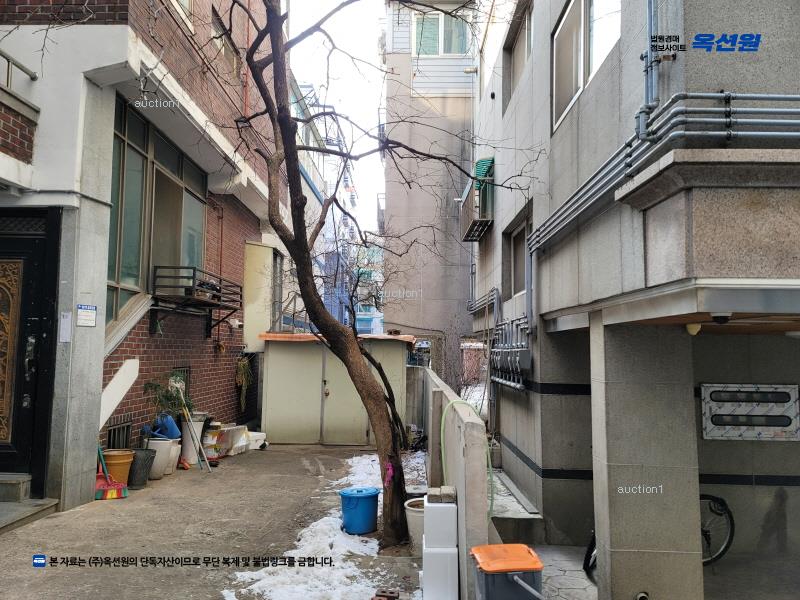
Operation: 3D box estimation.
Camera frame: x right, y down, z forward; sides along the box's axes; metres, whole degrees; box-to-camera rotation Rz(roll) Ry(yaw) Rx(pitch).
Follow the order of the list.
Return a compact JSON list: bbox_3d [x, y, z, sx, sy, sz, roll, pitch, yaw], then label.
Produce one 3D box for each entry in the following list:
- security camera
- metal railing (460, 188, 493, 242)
[{"bbox_3d":[1.590,0.094,2.858,0.108,0.065,0.108,0,-5,1],"label":"security camera"},{"bbox_3d":[1.335,-1.490,10.060,0.340,0.631,1.800,0,-5,1],"label":"metal railing"}]

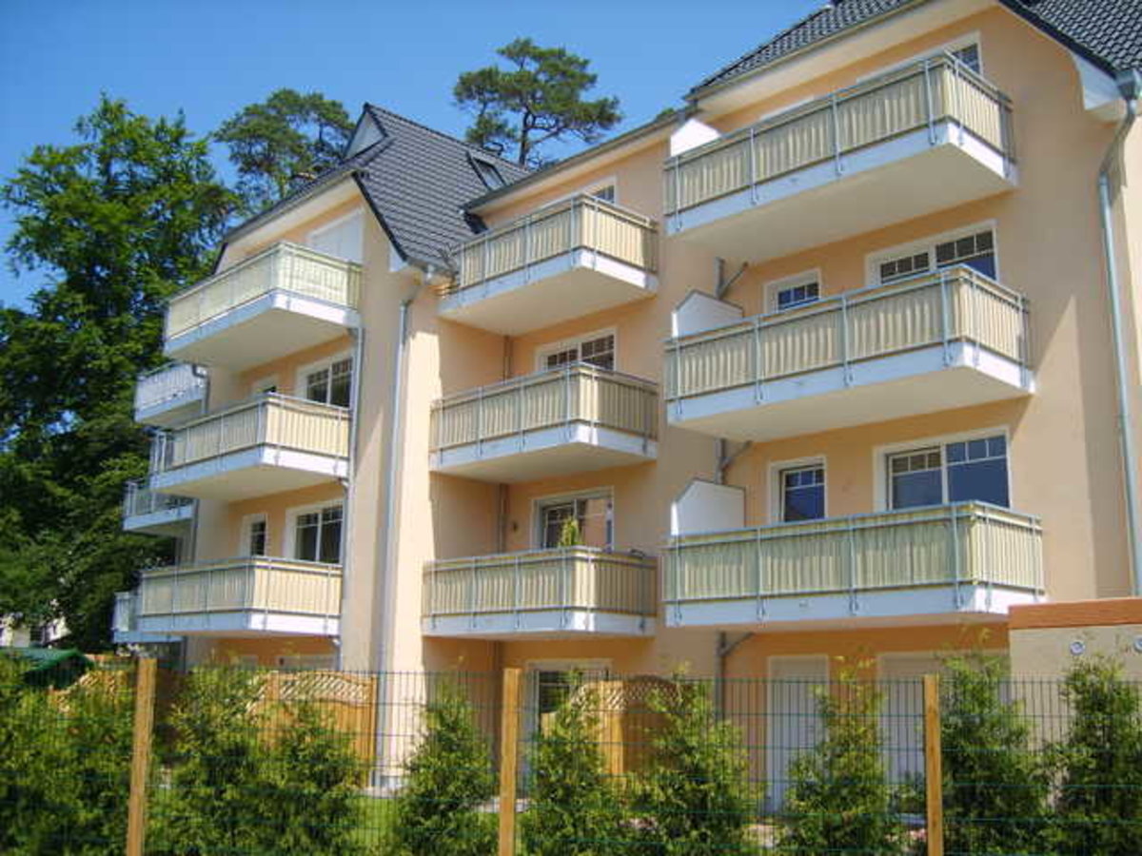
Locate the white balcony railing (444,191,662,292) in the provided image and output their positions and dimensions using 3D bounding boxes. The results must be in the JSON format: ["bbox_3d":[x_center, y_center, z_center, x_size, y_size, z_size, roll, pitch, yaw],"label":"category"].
[{"bbox_3d":[-0.462,-2.819,20.112,1.792,1.014,3.689,13,-18,-43],"label":"white balcony railing"}]

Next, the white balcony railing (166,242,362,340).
[{"bbox_3d":[-6.051,-2.380,22.483,1.703,1.014,4.328,13,-18,-43],"label":"white balcony railing"}]

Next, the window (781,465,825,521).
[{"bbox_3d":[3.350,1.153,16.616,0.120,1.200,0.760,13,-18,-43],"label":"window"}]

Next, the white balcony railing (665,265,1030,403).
[{"bbox_3d":[3.556,-0.930,15.502,1.740,1.020,4.520,13,-18,-43],"label":"white balcony railing"}]

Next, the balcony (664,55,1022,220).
[{"bbox_3d":[3.604,-3.664,16.102,1.744,1.014,4.494,13,-18,-43],"label":"balcony"}]

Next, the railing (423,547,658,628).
[{"bbox_3d":[-0.564,2.656,18.932,1.802,1.020,3.675,13,-18,-43],"label":"railing"}]

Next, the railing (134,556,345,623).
[{"bbox_3d":[-6.156,3.076,21.226,1.703,1.014,4.328,13,-18,-43],"label":"railing"}]

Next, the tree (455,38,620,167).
[{"bbox_3d":[-1.713,-2.294,42.031,6.500,26.468,6.500,13,-18,-43],"label":"tree"}]

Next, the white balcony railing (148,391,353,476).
[{"bbox_3d":[-6.119,0.364,21.912,1.754,1.020,4.370,13,-18,-43],"label":"white balcony railing"}]

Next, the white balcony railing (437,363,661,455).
[{"bbox_3d":[-0.512,-0.072,19.560,1.802,1.020,3.675,13,-18,-43],"label":"white balcony railing"}]

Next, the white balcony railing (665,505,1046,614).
[{"bbox_3d":[3.499,1.792,14.846,1.744,1.014,4.494,13,-18,-43],"label":"white balcony railing"}]

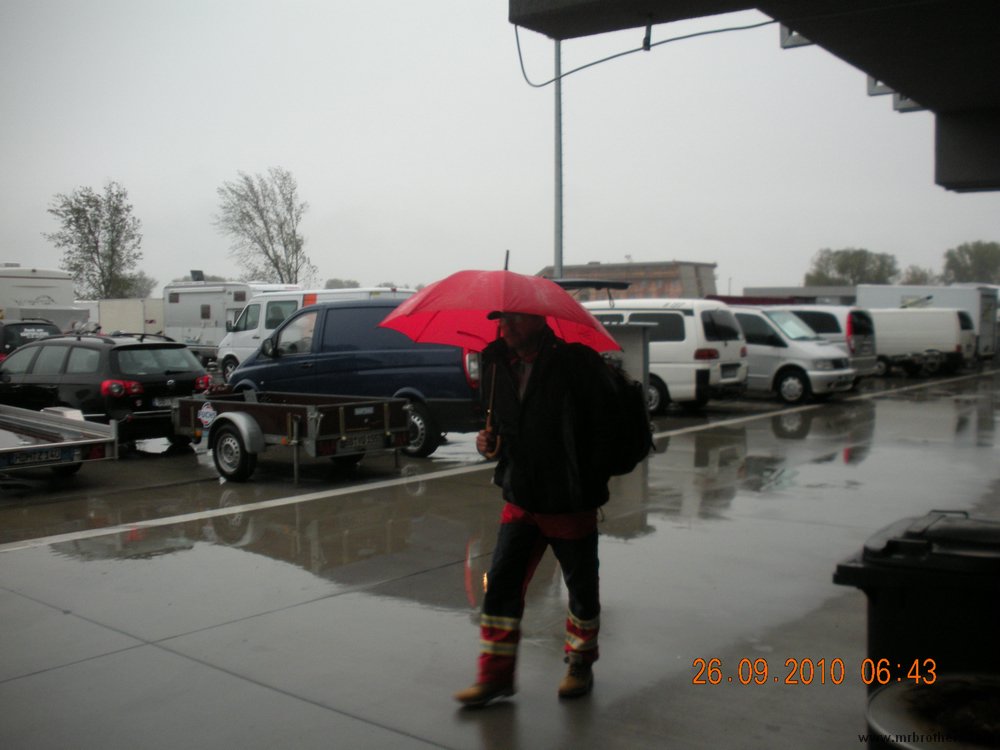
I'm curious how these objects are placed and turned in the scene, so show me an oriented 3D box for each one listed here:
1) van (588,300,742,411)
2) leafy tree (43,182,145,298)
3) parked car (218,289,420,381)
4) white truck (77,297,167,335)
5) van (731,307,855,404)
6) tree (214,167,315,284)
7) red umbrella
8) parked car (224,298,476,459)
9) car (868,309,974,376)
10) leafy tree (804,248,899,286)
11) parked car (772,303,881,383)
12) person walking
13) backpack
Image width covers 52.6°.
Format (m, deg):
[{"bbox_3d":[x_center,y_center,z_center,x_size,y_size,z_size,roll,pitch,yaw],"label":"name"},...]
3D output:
[{"bbox_3d":[2.232,-0.413,19.476,4.620,1.990,1.720,3,4,38],"label":"van"},{"bbox_3d":[-24.136,-6.663,59.601,5.800,9.720,5.800,0,3,0],"label":"leafy tree"},{"bbox_3d":[-4.374,-0.861,24.185,5.600,2.360,1.950,3,4,38],"label":"parked car"},{"bbox_3d":[-17.351,-2.366,47.565,5.800,2.550,2.200,3,4,40],"label":"white truck"},{"bbox_3d":[5.036,-0.496,21.260,4.660,1.870,1.880,3,5,42],"label":"van"},{"bbox_3d":[-12.919,-6.345,54.731,5.600,9.900,5.400,0,3,0],"label":"tree"},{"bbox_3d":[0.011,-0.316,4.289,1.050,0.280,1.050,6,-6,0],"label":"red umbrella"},{"bbox_3d":[-1.647,-0.051,13.811,4.900,1.900,1.910,3,4,38],"label":"parked car"},{"bbox_3d":[12.039,-1.138,31.504,4.800,1.900,1.840,3,4,40],"label":"car"},{"bbox_3d":[41.717,-9.924,119.633,11.000,9.800,10.000,0,3,0],"label":"leafy tree"},{"bbox_3d":[6.709,-0.762,25.406,4.900,1.900,1.900,3,4,40],"label":"parked car"},{"bbox_3d":[0.153,0.584,4.472,0.550,1.740,0.560,-2,4,-33],"label":"person walking"},{"bbox_3d":[0.464,0.190,4.618,0.270,0.540,0.340,-3,4,-40],"label":"backpack"}]

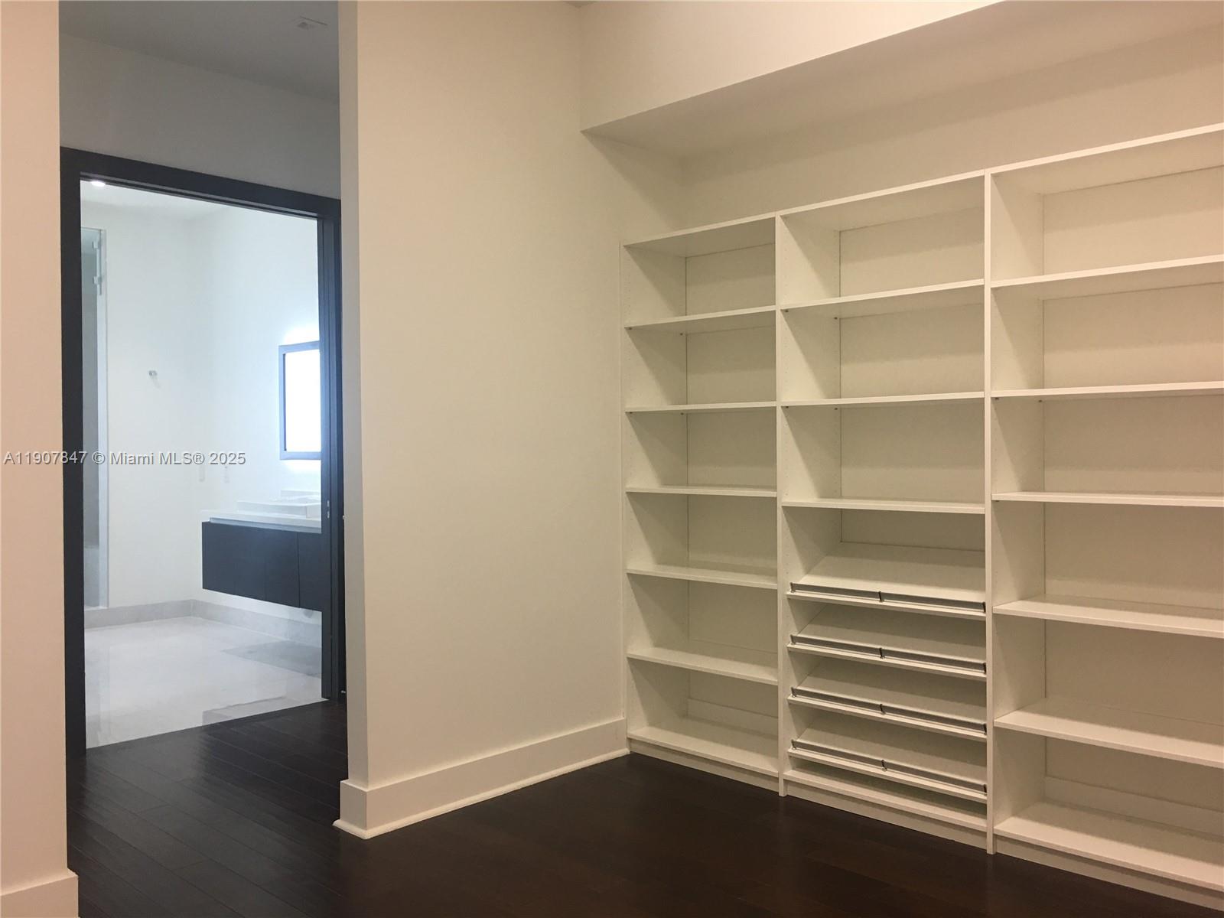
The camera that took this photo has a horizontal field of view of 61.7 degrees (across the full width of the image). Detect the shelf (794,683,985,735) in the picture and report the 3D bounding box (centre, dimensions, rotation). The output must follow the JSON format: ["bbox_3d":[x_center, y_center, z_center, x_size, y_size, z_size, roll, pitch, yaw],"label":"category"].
[{"bbox_3d":[1.023,0.804,3.593,0.760,0.075,0.350,0,19,44],"label":"shelf"}]

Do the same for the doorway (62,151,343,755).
[{"bbox_3d":[-1.851,-0.029,4.774,0.150,2.540,1.360,0,1,44],"label":"doorway"}]

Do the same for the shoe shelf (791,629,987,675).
[{"bbox_3d":[1.021,0.611,3.591,0.760,0.075,0.350,0,19,44],"label":"shoe shelf"}]

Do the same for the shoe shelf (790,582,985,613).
[{"bbox_3d":[1.020,0.419,3.589,0.760,0.075,0.350,0,19,44],"label":"shoe shelf"}]

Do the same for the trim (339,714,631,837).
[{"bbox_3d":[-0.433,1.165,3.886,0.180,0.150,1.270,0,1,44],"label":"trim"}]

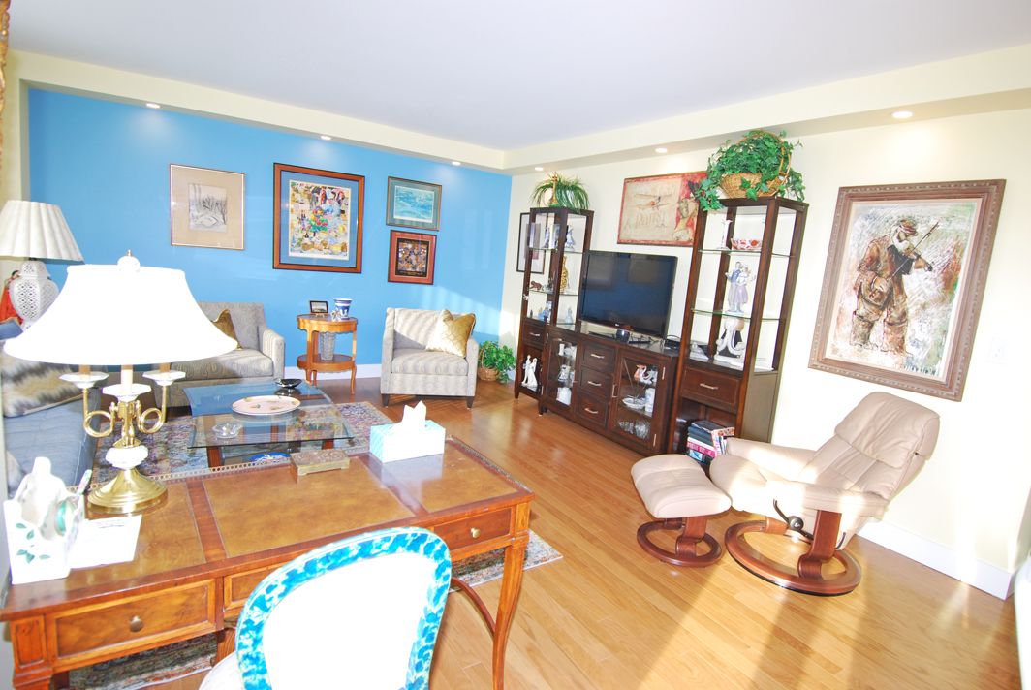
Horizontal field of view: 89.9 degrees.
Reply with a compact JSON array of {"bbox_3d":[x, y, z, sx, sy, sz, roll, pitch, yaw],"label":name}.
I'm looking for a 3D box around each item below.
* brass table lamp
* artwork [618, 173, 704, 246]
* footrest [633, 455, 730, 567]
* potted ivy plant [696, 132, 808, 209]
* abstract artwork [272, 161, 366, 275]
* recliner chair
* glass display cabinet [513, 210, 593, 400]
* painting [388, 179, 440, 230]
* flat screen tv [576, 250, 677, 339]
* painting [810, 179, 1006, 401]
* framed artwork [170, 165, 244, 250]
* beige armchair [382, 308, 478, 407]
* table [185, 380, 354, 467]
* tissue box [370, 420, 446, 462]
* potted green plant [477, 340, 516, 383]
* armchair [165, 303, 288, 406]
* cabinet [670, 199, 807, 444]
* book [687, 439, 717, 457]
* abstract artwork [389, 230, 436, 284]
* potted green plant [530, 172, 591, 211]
[{"bbox_3d":[-0.958,0.086,1.289,0.450,0.630,0.450,-2,11,-34],"label":"brass table lamp"},{"bbox_3d":[1.193,-1.107,4.273,0.030,0.570,0.910,-2,11,-32],"label":"artwork"},{"bbox_3d":[0.854,0.876,2.758,0.430,0.410,0.530,5,9,-1],"label":"footrest"},{"bbox_3d":[1.481,-1.106,3.302,0.460,0.460,0.600,-2,11,-34],"label":"potted ivy plant"},{"bbox_3d":[-1.893,-1.198,5.018,0.832,0.964,0.035,-2,11,-34],"label":"abstract artwork"},{"bbox_3d":[1.476,0.685,2.651,0.910,0.920,0.780,6,9,10],"label":"recliner chair"},{"bbox_3d":[0.381,-0.337,5.189,0.365,1.935,0.540,-2,11,-32],"label":"glass display cabinet"},{"bbox_3d":[-1.105,-1.540,5.675,0.615,0.500,0.030,-2,11,-32],"label":"painting"},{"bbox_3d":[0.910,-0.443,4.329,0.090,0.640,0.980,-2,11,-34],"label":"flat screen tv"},{"bbox_3d":[2.100,-0.322,2.858,0.055,1.080,0.760,-2,11,-34],"label":"painting"},{"bbox_3d":[-2.670,-1.183,4.498,0.552,0.671,0.030,-2,11,-34],"label":"framed artwork"},{"bbox_3d":[-0.863,0.112,5.164,0.865,0.840,0.830,3,10,-12],"label":"beige armchair"},{"bbox_3d":[-1.563,0.600,3.196,0.790,0.440,1.280,-2,11,-32],"label":"table"},{"bbox_3d":[-0.369,0.328,1.777,0.223,0.090,0.112,-1,11,-32],"label":"tissue box"},{"bbox_3d":[-0.254,0.189,6.123,0.460,0.500,0.480,4,9,-1],"label":"potted green plant"},{"bbox_3d":[-2.509,0.100,4.384,0.870,0.850,0.820,-1,11,-32],"label":"armchair"},{"bbox_3d":[1.467,0.028,3.499,0.365,1.935,0.540,-2,11,-32],"label":"cabinet"},{"bbox_3d":[1.376,0.715,3.642,0.170,0.060,0.237,-2,11,-32],"label":"book"},{"bbox_3d":[-1.146,-0.969,5.772,0.540,0.560,0.030,-2,11,-32],"label":"abstract artwork"},{"bbox_3d":[0.417,-1.458,4.934,0.440,0.390,0.520,-2,11,-34],"label":"potted green plant"}]

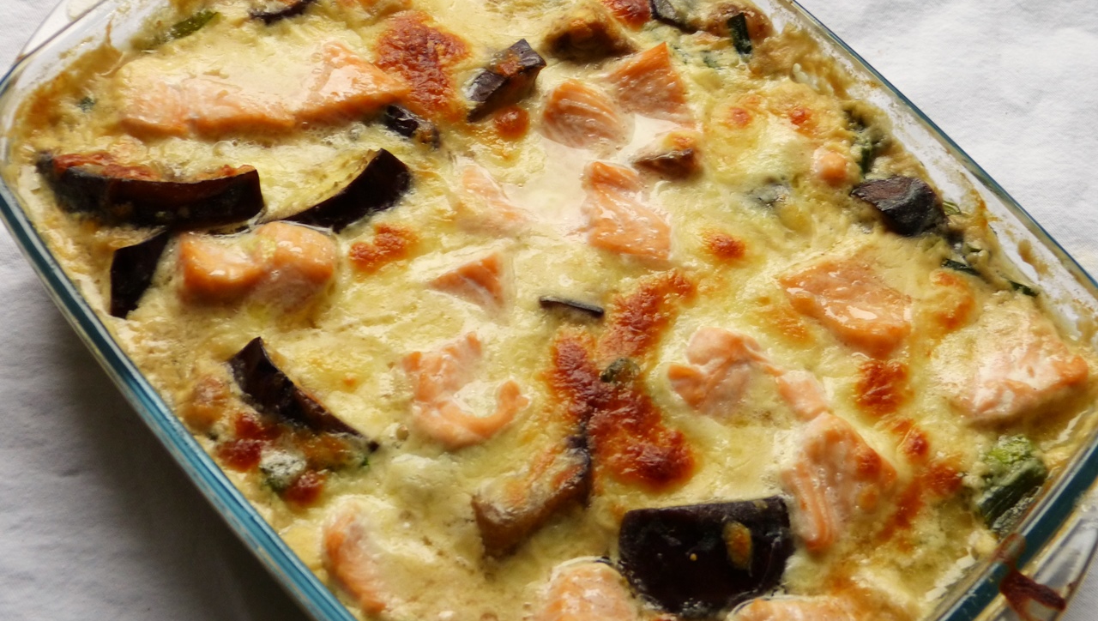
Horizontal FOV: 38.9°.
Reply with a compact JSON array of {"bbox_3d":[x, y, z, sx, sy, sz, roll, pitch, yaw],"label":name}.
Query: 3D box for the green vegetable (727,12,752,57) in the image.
[{"bbox_3d":[0.063,-0.092,0.517,0.005,0.005,0.013,-11,65,-7],"label":"green vegetable"}]

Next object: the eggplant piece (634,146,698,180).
[{"bbox_3d":[0.037,-0.047,0.497,0.021,0.007,0.007,3,64,-1],"label":"eggplant piece"}]

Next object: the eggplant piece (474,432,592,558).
[{"bbox_3d":[-0.005,0.053,0.444,0.031,0.020,0.016,-34,67,-18],"label":"eggplant piece"}]

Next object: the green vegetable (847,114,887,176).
[{"bbox_3d":[0.103,-0.054,0.503,0.009,0.009,0.017,-6,64,-5],"label":"green vegetable"}]

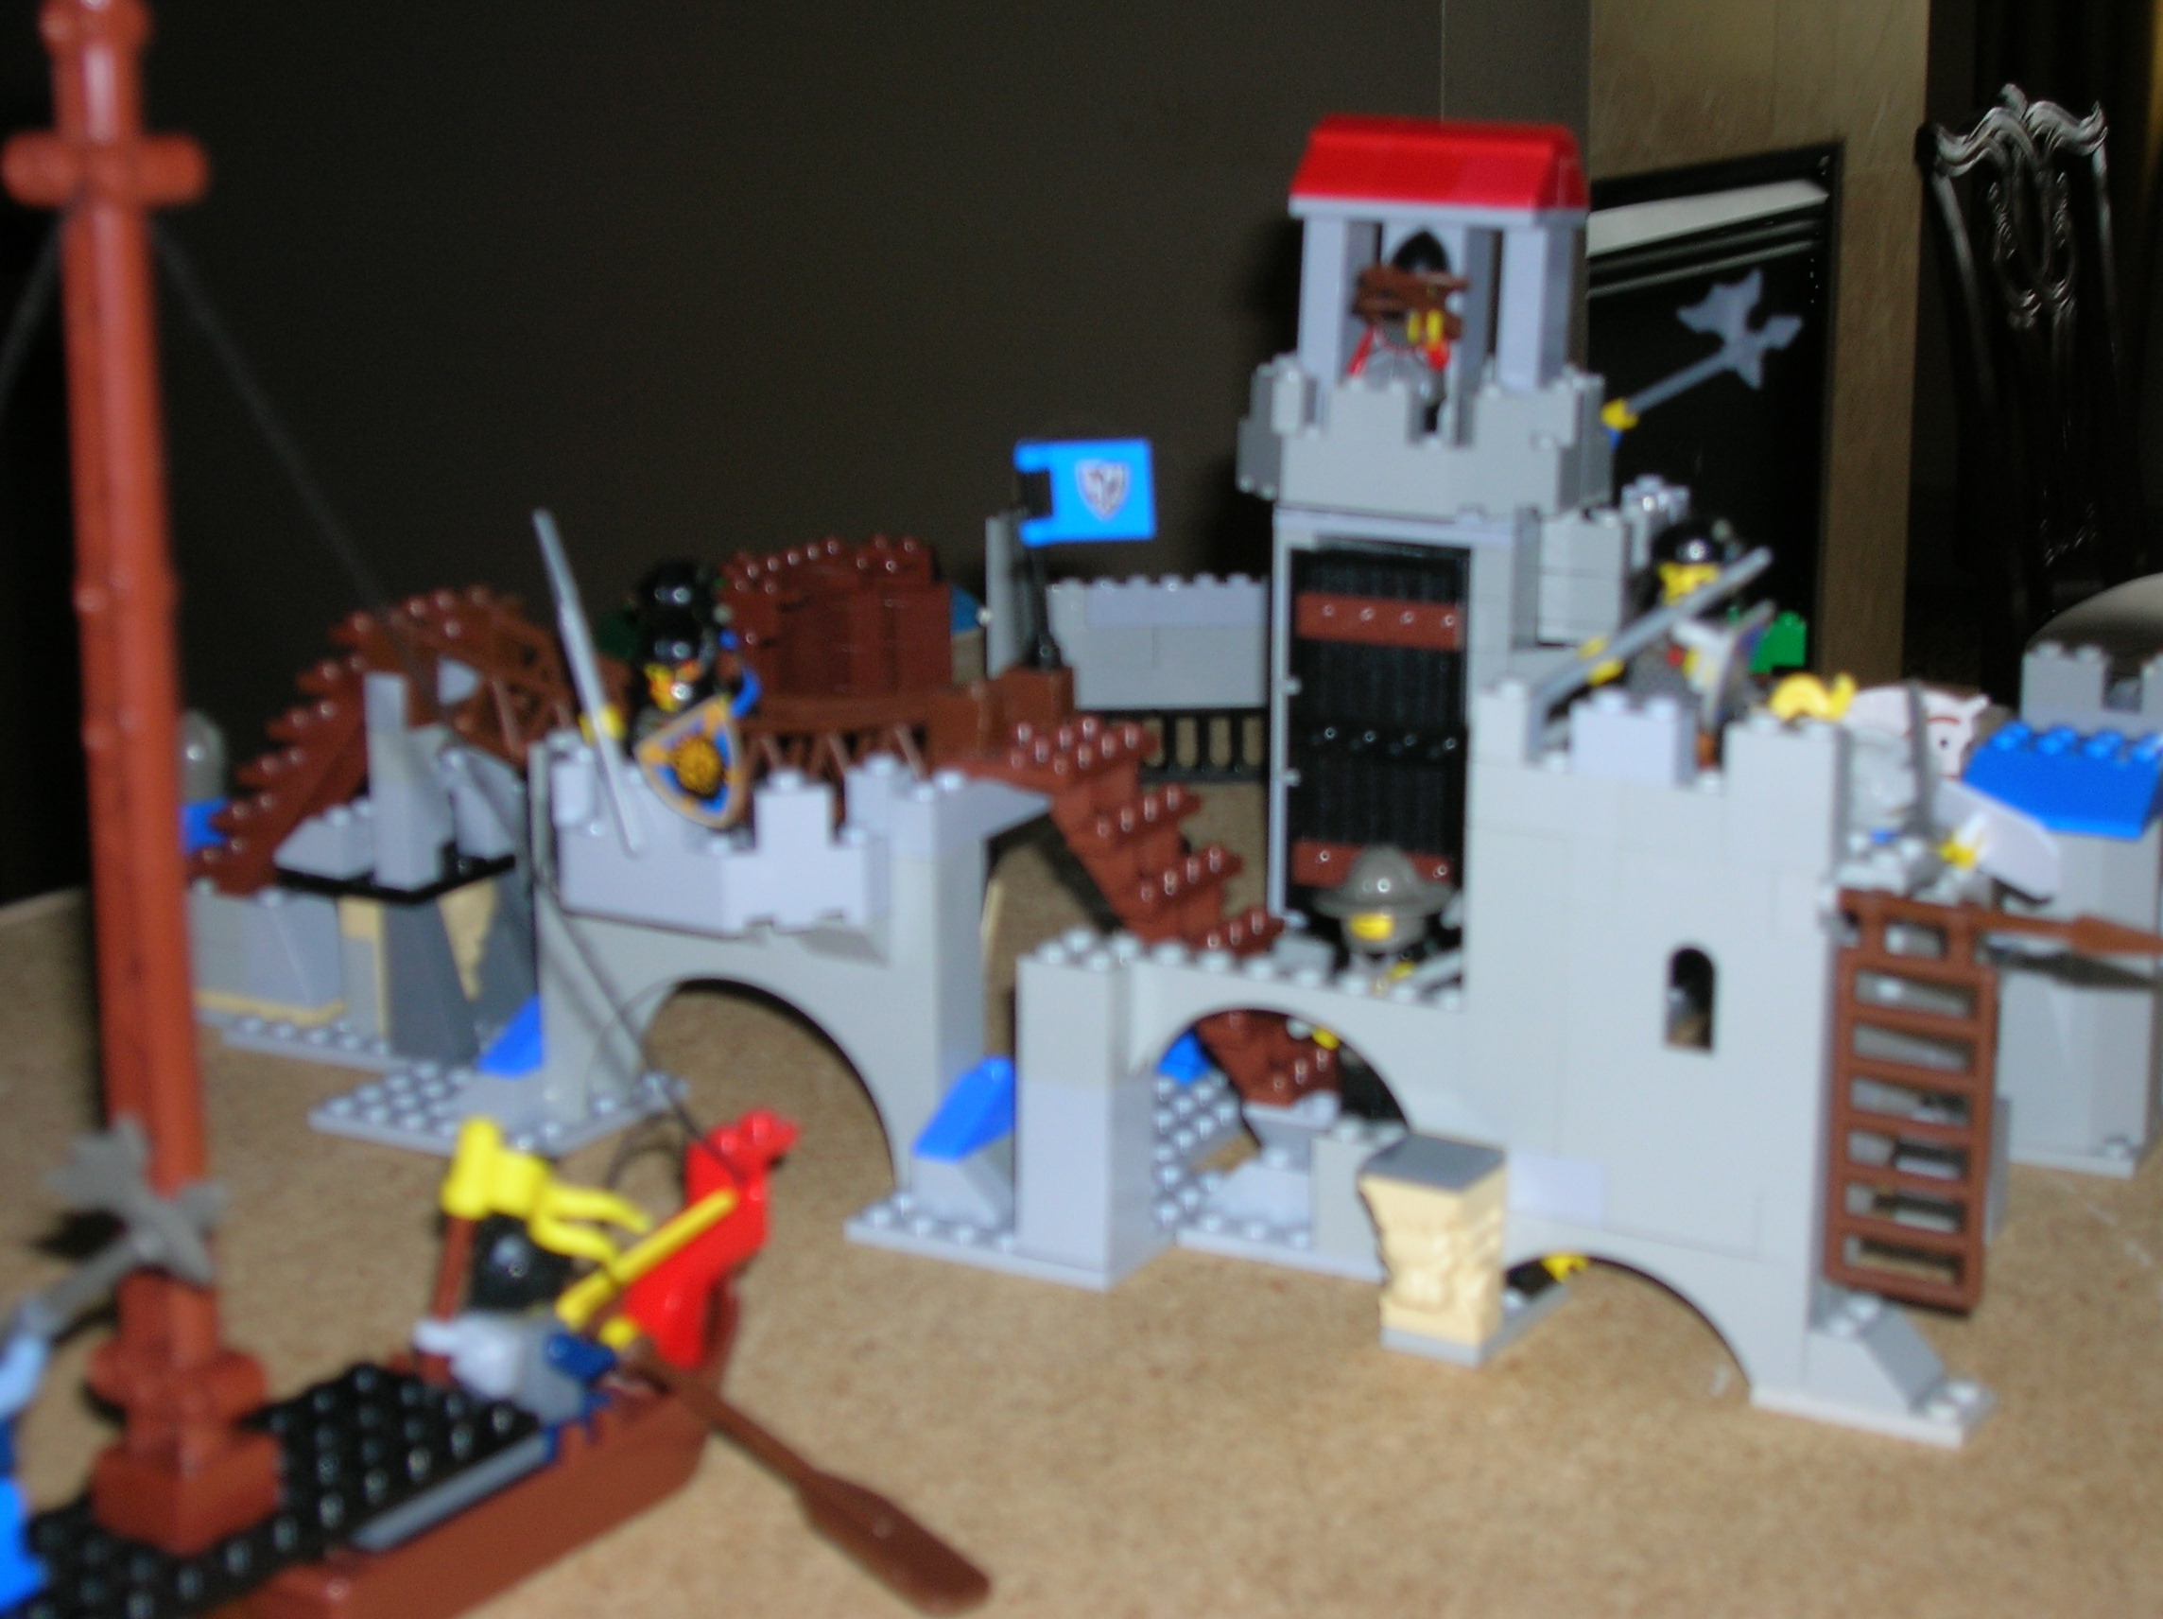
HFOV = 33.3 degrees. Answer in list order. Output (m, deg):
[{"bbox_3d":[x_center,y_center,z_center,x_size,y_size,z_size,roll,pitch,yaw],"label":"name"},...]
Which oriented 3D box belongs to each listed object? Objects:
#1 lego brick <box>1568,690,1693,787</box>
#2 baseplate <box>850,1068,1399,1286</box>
[{"bbox_3d":[0.079,-0.011,0.518,0.016,0.011,0.008,8,15,31],"label":"lego brick"},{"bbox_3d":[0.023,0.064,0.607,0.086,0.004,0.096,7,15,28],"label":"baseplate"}]

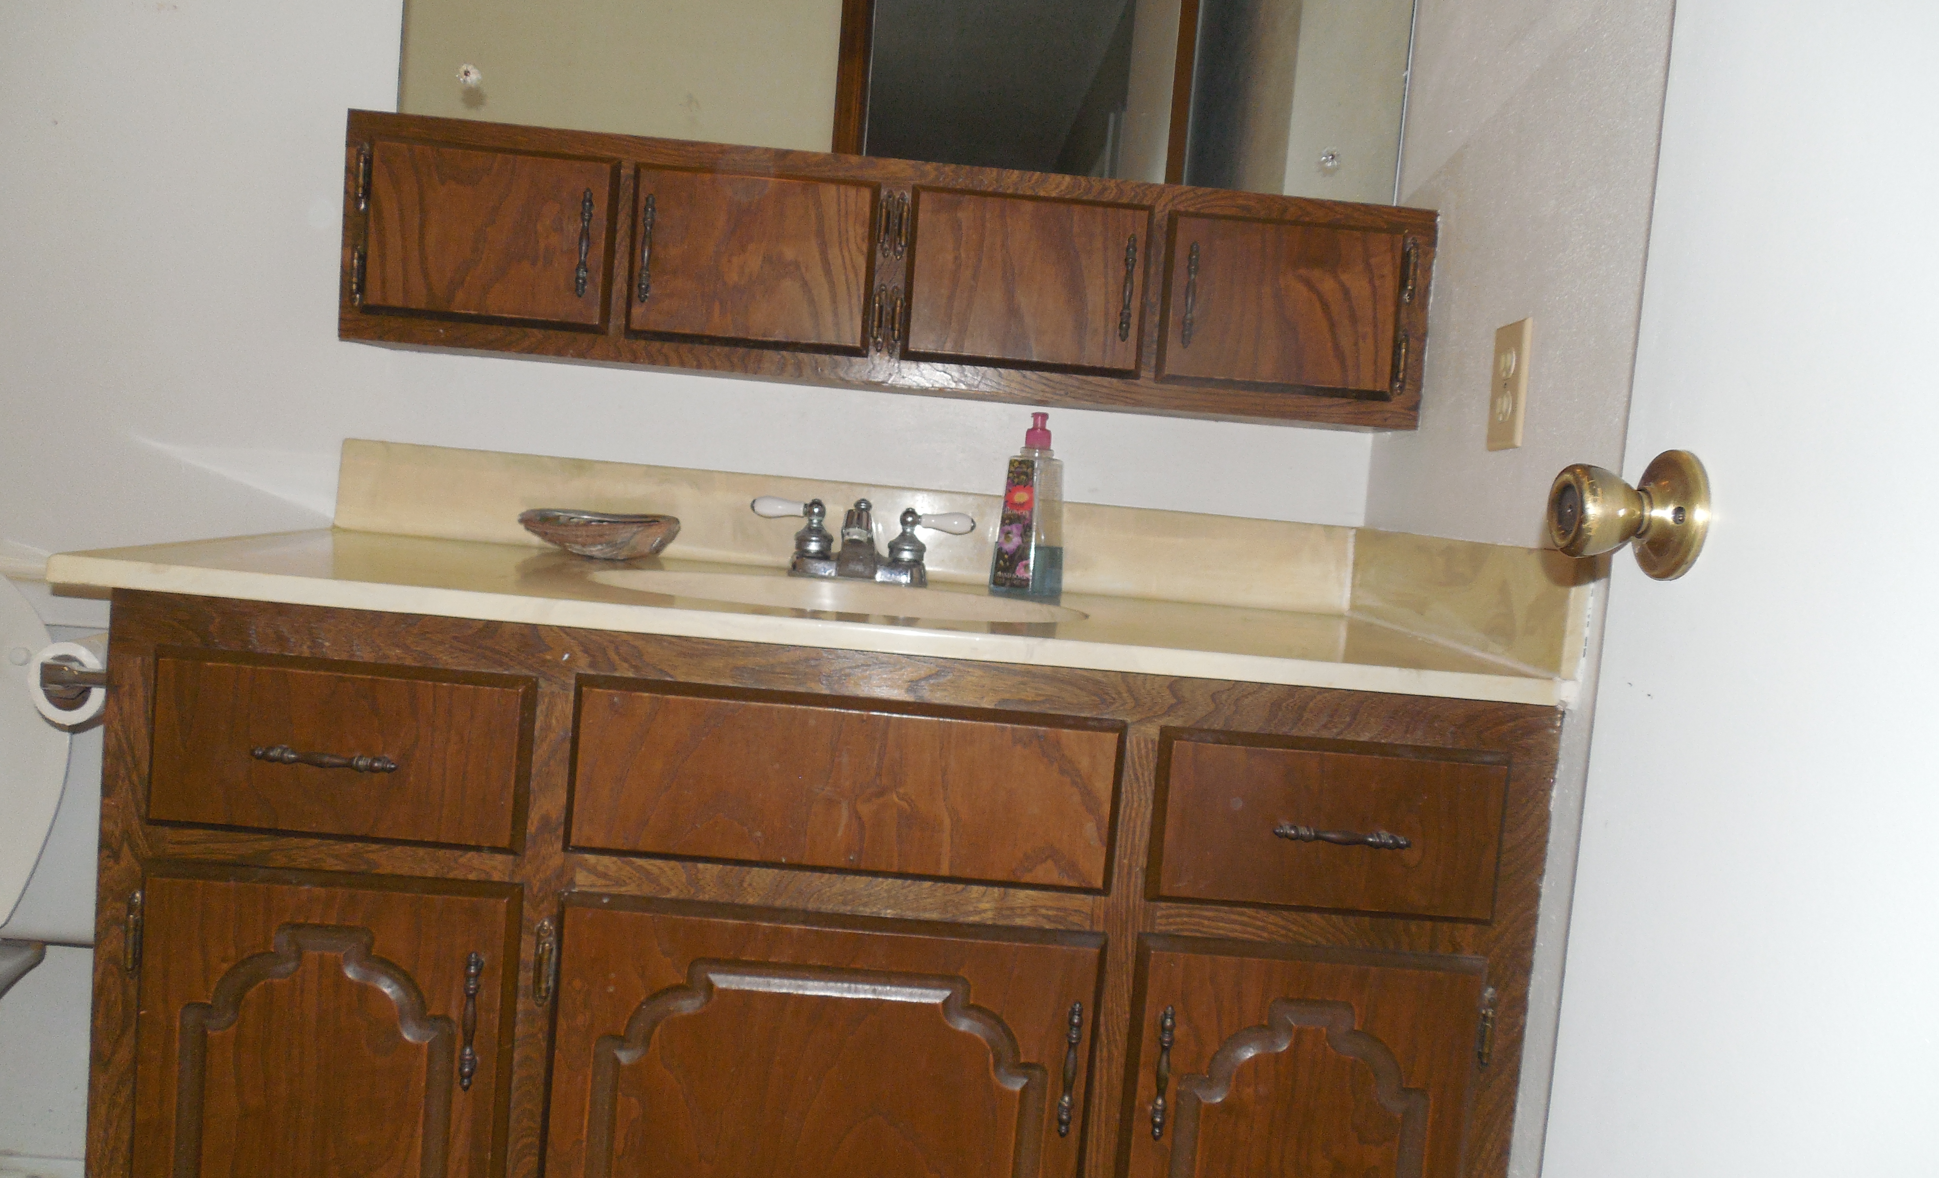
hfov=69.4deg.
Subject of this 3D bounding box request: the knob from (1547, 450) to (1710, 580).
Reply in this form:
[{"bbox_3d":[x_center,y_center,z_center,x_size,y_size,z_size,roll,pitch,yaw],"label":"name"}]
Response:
[{"bbox_3d":[0.342,-0.042,0.737,0.058,0.068,0.068,5,4,-3],"label":"knob"}]

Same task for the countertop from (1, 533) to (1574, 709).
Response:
[{"bbox_3d":[-0.123,0.014,1.379,1.194,0.024,0.560,5,4,-3],"label":"countertop"}]

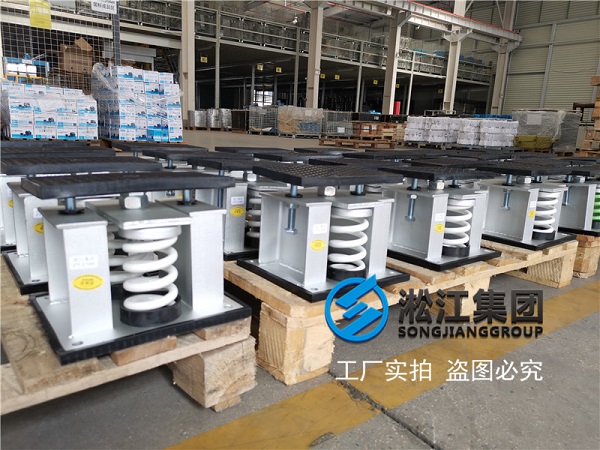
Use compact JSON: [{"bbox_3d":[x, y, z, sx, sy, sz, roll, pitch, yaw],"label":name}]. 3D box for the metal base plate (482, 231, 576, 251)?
[{"bbox_3d":[0.684,0.031,1.480,0.268,0.013,0.250,-6,15,-39],"label":"metal base plate"}]

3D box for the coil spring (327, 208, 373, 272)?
[{"bbox_3d":[0.096,0.028,0.924,0.076,0.108,0.076,3,11,-1],"label":"coil spring"}]

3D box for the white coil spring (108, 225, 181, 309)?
[{"bbox_3d":[-0.218,0.062,0.685,0.078,0.106,0.078,-7,14,-37],"label":"white coil spring"}]

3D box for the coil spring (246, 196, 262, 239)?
[{"bbox_3d":[-0.084,-0.024,1.133,0.075,0.104,0.075,-6,14,-38],"label":"coil spring"}]

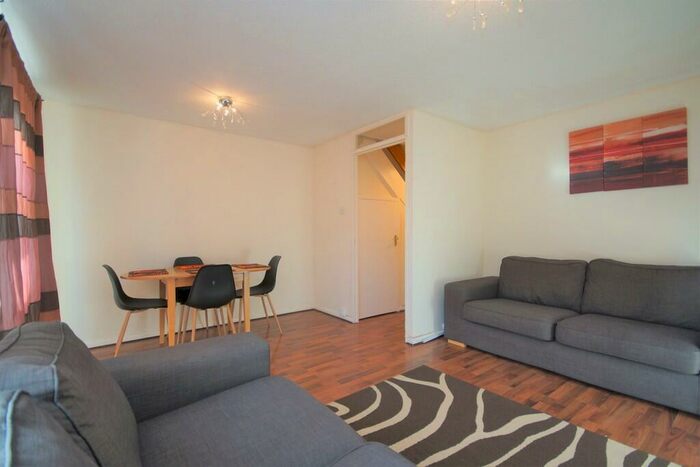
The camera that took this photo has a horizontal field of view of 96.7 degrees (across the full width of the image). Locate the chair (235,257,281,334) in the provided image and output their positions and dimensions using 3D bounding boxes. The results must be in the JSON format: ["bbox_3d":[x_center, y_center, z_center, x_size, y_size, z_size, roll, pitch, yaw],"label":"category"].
[{"bbox_3d":[-0.974,0.670,3.364,0.514,0.834,0.465,-1,1,-37],"label":"chair"}]

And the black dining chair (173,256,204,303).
[{"bbox_3d":[-1.628,0.674,3.229,0.465,0.834,0.514,-1,1,-37],"label":"black dining chair"}]

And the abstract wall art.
[{"bbox_3d":[2.403,-0.689,2.752,0.029,0.604,0.790,-1,1,-37],"label":"abstract wall art"}]

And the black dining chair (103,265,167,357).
[{"bbox_3d":[-1.820,0.681,2.715,0.514,0.834,0.465,-1,1,-37],"label":"black dining chair"}]

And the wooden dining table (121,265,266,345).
[{"bbox_3d":[-1.408,0.721,3.031,1.319,0.743,0.650,-1,1,-37],"label":"wooden dining table"}]

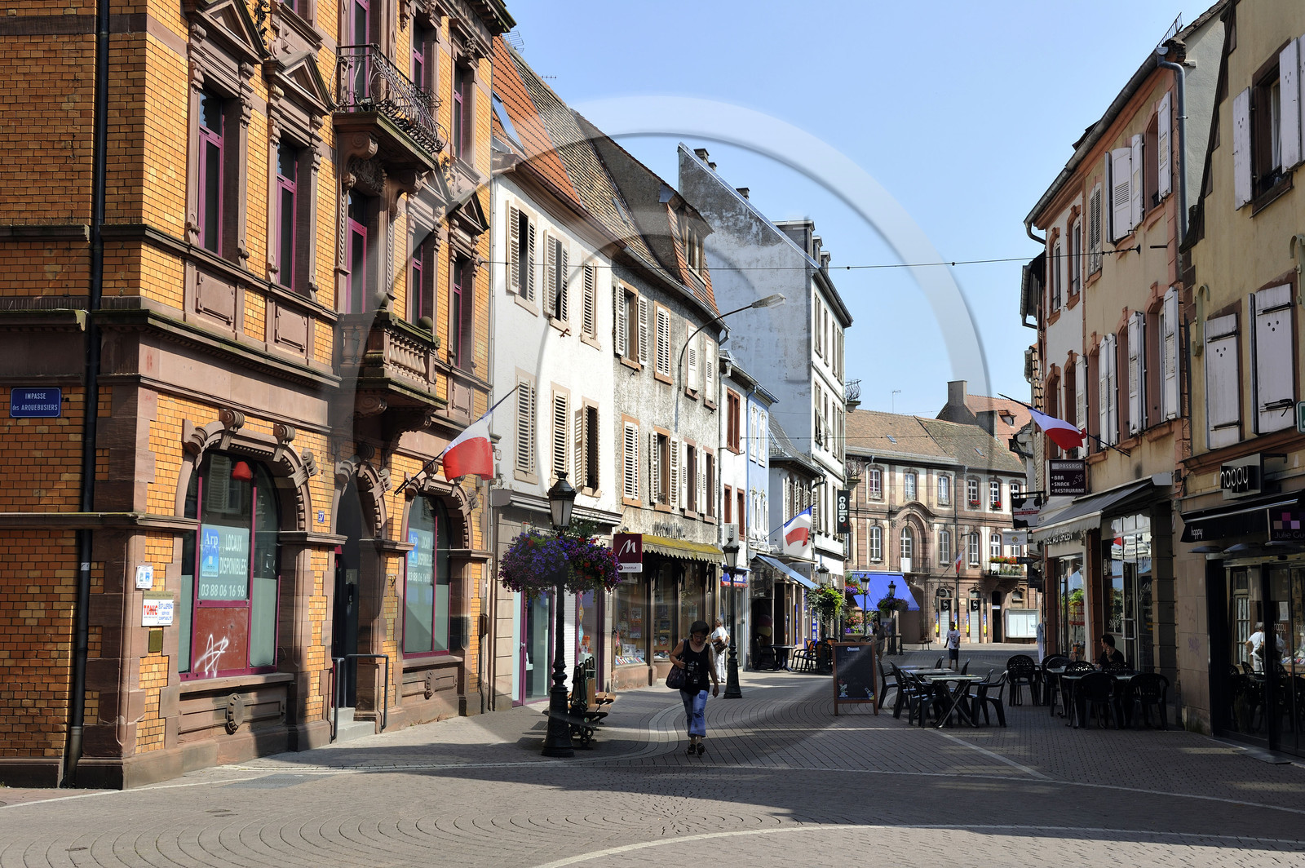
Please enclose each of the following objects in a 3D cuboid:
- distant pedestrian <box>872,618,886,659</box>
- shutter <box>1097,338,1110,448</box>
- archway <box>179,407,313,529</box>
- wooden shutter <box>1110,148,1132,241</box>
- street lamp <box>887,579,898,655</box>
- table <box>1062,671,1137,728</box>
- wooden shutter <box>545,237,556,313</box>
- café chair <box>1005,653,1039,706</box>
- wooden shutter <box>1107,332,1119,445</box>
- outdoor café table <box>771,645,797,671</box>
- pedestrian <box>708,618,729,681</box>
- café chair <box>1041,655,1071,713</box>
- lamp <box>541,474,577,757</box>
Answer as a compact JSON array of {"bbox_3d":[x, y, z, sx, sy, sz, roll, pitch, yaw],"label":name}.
[{"bbox_3d":[9.200,8.324,70.394,0.550,1.700,0.450,-1,-6,12],"label":"distant pedestrian"},{"bbox_3d":[7.690,-0.689,29.631,0.070,1.870,0.630,-1,-6,7],"label":"shutter"},{"bbox_3d":[-4.659,0.460,20.130,0.480,1.250,3.950,-1,-6,10],"label":"archway"},{"bbox_3d":[7.596,-3.900,28.113,0.060,1.480,0.630,1,-6,-13],"label":"wooden shutter"},{"bbox_3d":[10.571,8.087,76.666,0.420,3.298,0.420,0,-6,0],"label":"street lamp"},{"bbox_3d":[6.797,4.032,26.188,1.100,0.750,0.760,0,-6,4],"label":"table"},{"bbox_3d":[-2.006,-3.149,34.378,0.060,1.600,0.560,-1,-6,13],"label":"wooden shutter"},{"bbox_3d":[6.552,4.385,30.925,0.580,0.880,0.580,-1,-6,10],"label":"café chair"},{"bbox_3d":[8.156,-0.795,30.800,0.060,1.950,0.550,0,-6,2],"label":"wooden shutter"},{"bbox_3d":[3.899,6.627,51.737,0.720,0.740,0.720,0,-6,0],"label":"outdoor café table"},{"bbox_3d":[1.752,5.658,45.600,0.450,1.700,0.520,-3,-6,30],"label":"pedestrian"},{"bbox_3d":[7.421,4.544,31.945,0.560,0.900,0.560,0,-6,3],"label":"café chair"},{"bbox_3d":[-1.106,2.153,20.942,0.400,3.394,0.400,0,-6,0],"label":"lamp"}]

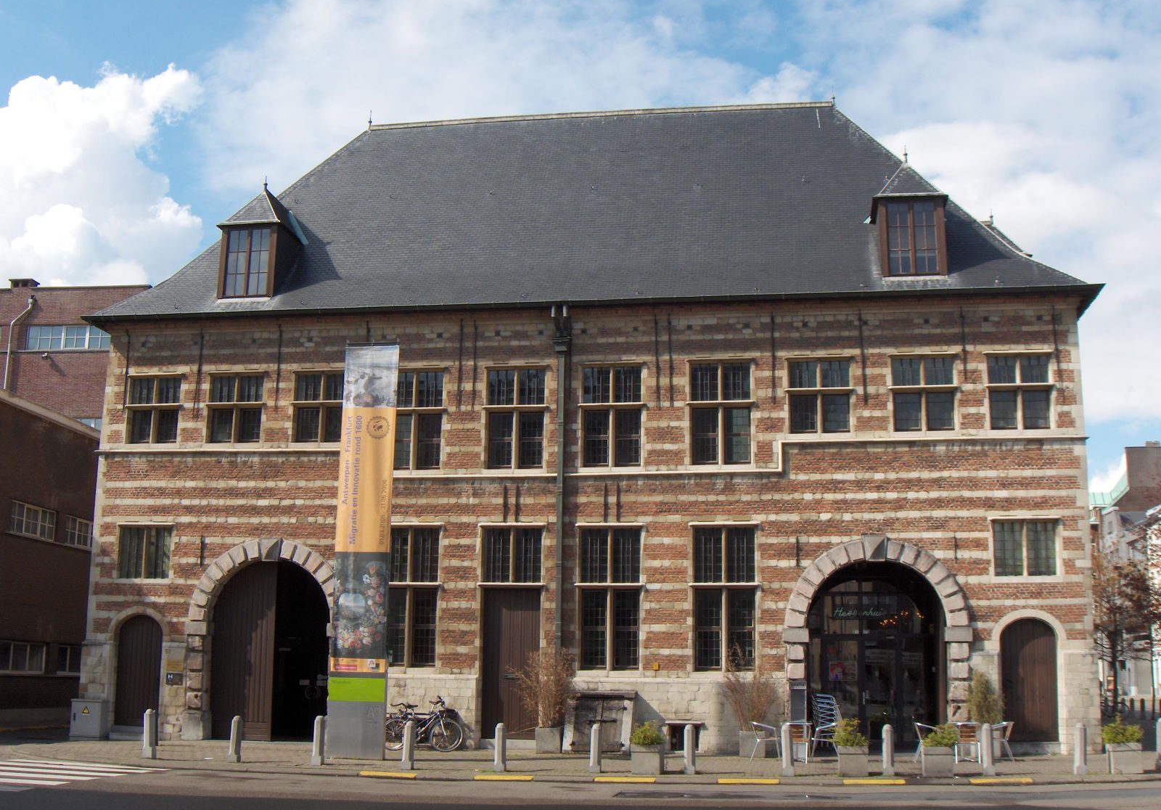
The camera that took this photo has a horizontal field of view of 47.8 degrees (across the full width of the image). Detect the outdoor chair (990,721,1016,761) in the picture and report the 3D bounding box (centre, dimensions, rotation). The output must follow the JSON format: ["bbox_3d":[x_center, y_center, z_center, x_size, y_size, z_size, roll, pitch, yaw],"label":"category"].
[{"bbox_3d":[7.403,5.966,23.212,0.550,0.720,0.530,-1,-11,9],"label":"outdoor chair"}]

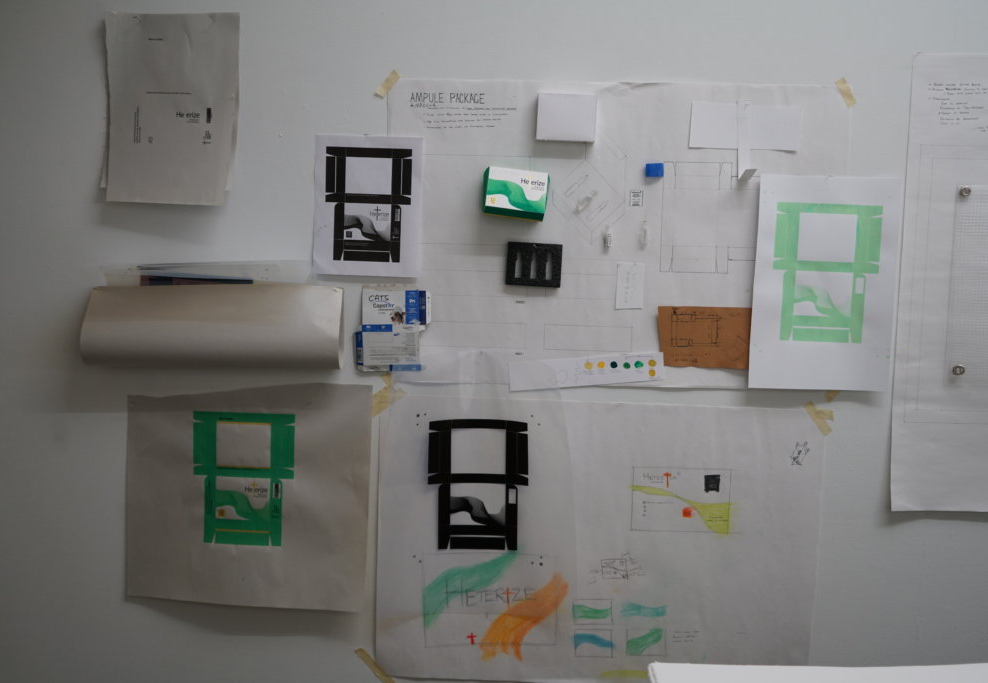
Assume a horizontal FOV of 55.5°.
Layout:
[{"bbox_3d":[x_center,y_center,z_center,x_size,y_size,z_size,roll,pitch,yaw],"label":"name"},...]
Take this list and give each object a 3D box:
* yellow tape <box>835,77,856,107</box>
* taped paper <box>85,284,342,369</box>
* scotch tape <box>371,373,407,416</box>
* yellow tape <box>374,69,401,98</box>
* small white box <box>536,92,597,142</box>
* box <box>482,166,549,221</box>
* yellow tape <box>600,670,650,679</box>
[{"bbox_3d":[0.691,-0.488,1.844,0.019,0.057,0.005,-25,5,4],"label":"yellow tape"},{"bbox_3d":[-0.565,-0.029,1.891,0.519,0.158,0.085,1,6,2],"label":"taped paper"},{"bbox_3d":[-0.217,0.109,1.933,0.073,0.089,0.007,2,6,2],"label":"scotch tape"},{"bbox_3d":[-0.212,-0.513,1.870,0.019,0.061,0.005,34,6,-2],"label":"yellow tape"},{"bbox_3d":[0.144,-0.441,1.857,0.114,0.088,0.024,2,6,2],"label":"small white box"},{"bbox_3d":[0.045,-0.291,1.852,0.117,0.091,0.026,8,-21,-2],"label":"box"},{"bbox_3d":[0.282,0.702,1.979,0.111,0.017,0.005,1,6,2],"label":"yellow tape"}]

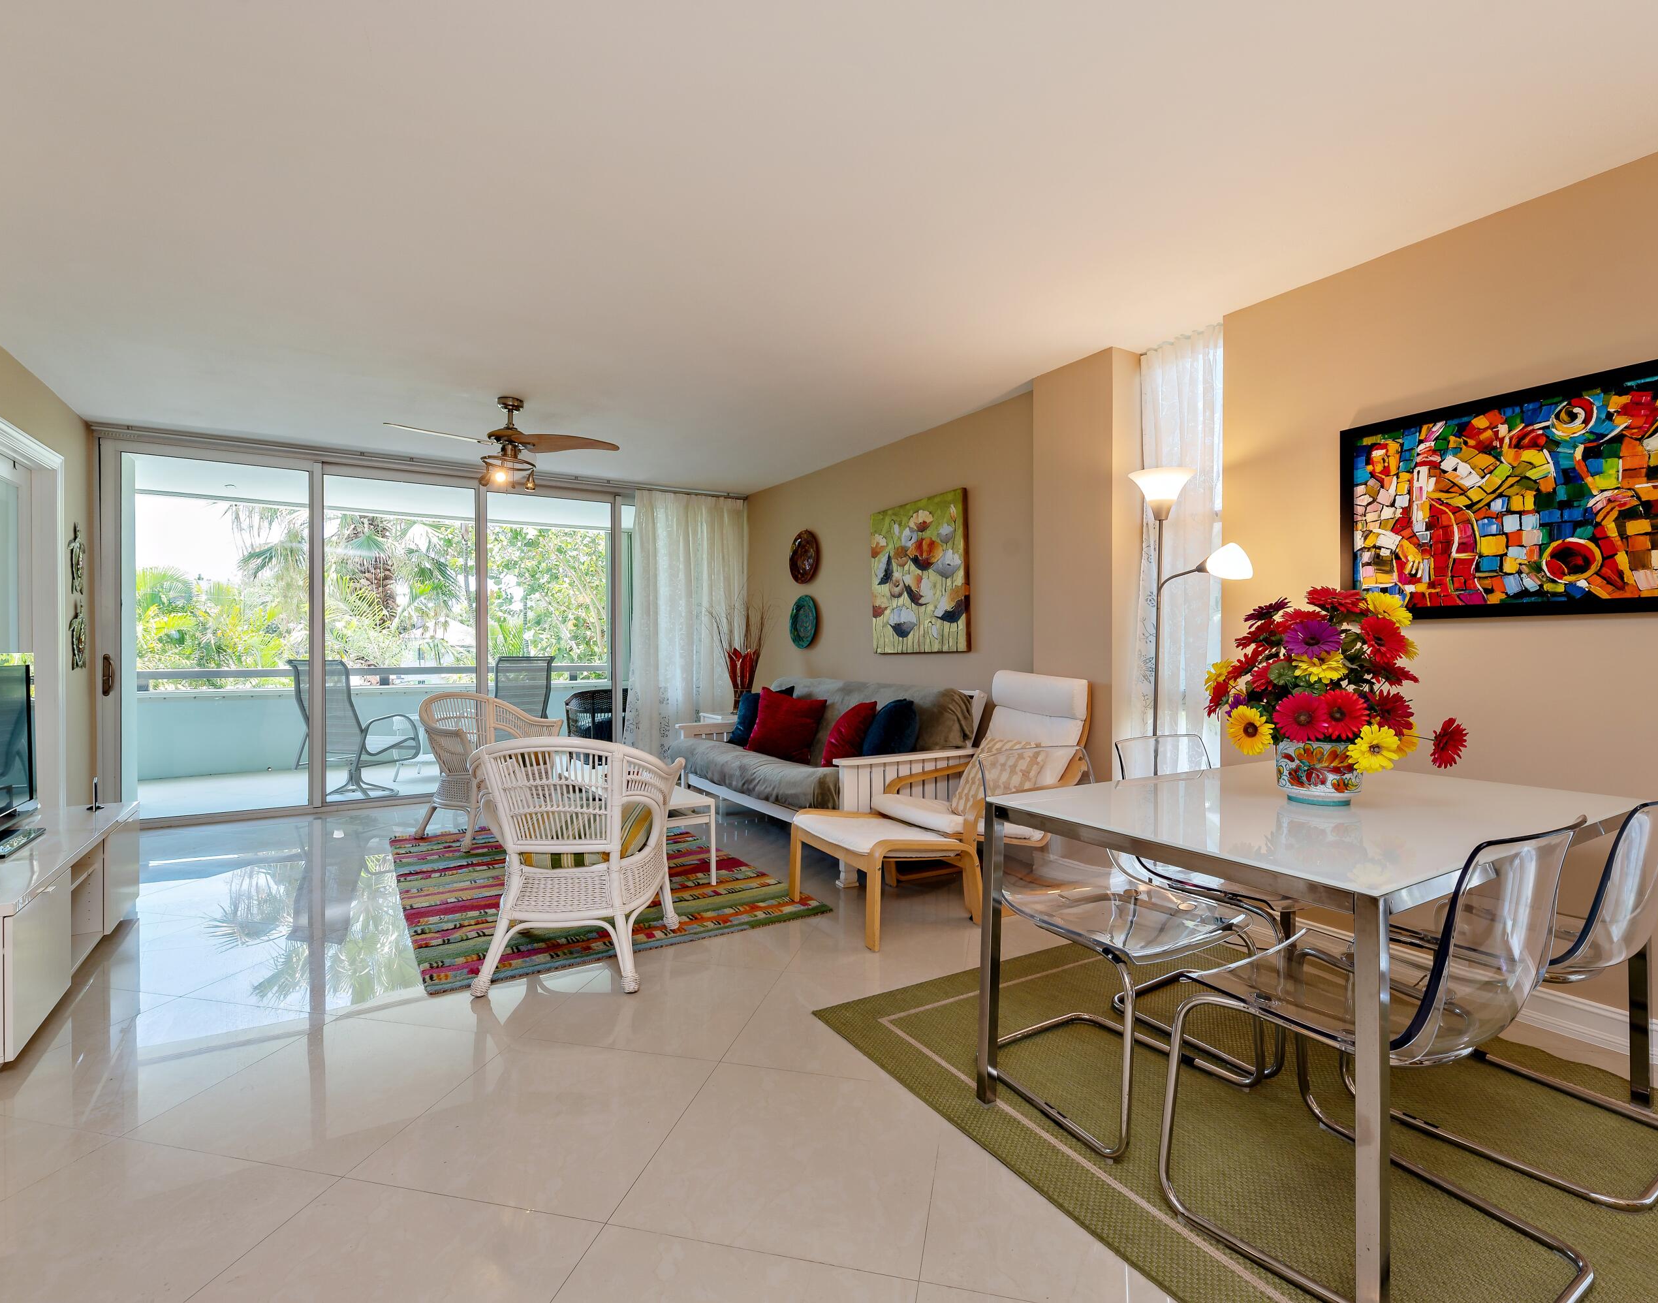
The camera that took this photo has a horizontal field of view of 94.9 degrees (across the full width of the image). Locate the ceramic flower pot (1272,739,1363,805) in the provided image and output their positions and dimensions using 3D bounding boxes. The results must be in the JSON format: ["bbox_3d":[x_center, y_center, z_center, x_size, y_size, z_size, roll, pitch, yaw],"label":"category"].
[{"bbox_3d":[1.197,0.295,1.880,0.174,0.148,0.174,0,0,32],"label":"ceramic flower pot"}]

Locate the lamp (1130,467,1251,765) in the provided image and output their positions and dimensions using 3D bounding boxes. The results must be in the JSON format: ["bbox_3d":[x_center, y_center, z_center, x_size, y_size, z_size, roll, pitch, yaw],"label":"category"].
[{"bbox_3d":[1.358,0.205,2.885,0.450,1.790,0.270,0,0,22],"label":"lamp"}]

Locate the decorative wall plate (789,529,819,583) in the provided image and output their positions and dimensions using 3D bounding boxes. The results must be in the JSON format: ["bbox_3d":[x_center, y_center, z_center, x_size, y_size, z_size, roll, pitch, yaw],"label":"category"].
[{"bbox_3d":[-0.188,-0.725,5.815,0.050,0.410,0.410,0,0,-33],"label":"decorative wall plate"}]

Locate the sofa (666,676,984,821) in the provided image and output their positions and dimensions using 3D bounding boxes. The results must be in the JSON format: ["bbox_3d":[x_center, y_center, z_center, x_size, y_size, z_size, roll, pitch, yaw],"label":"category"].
[{"bbox_3d":[-0.107,0.647,4.673,0.950,0.900,2.090,0,0,-33],"label":"sofa"}]

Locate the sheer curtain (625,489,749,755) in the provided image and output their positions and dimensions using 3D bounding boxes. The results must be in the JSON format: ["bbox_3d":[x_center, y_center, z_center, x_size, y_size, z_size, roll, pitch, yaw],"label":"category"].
[{"bbox_3d":[-1.141,-0.127,6.372,1.090,2.370,0.140,0,0,-33],"label":"sheer curtain"}]

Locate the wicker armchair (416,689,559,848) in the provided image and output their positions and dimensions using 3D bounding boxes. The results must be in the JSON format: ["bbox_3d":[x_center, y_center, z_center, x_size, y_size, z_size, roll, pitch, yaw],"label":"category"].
[{"bbox_3d":[-2.014,0.674,4.490,0.660,0.820,0.680,0,0,33],"label":"wicker armchair"}]

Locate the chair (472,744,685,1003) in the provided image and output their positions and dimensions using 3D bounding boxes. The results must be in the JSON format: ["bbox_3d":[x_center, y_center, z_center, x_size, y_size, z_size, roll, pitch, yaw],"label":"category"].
[{"bbox_3d":[-0.888,0.683,2.710,0.680,0.820,0.660,0,0,-2],"label":"chair"}]

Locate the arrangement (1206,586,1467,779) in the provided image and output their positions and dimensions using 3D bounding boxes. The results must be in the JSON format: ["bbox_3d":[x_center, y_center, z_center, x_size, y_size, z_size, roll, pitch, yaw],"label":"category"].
[{"bbox_3d":[1.216,0.060,1.868,0.500,0.420,0.410,0,0,32],"label":"arrangement"}]

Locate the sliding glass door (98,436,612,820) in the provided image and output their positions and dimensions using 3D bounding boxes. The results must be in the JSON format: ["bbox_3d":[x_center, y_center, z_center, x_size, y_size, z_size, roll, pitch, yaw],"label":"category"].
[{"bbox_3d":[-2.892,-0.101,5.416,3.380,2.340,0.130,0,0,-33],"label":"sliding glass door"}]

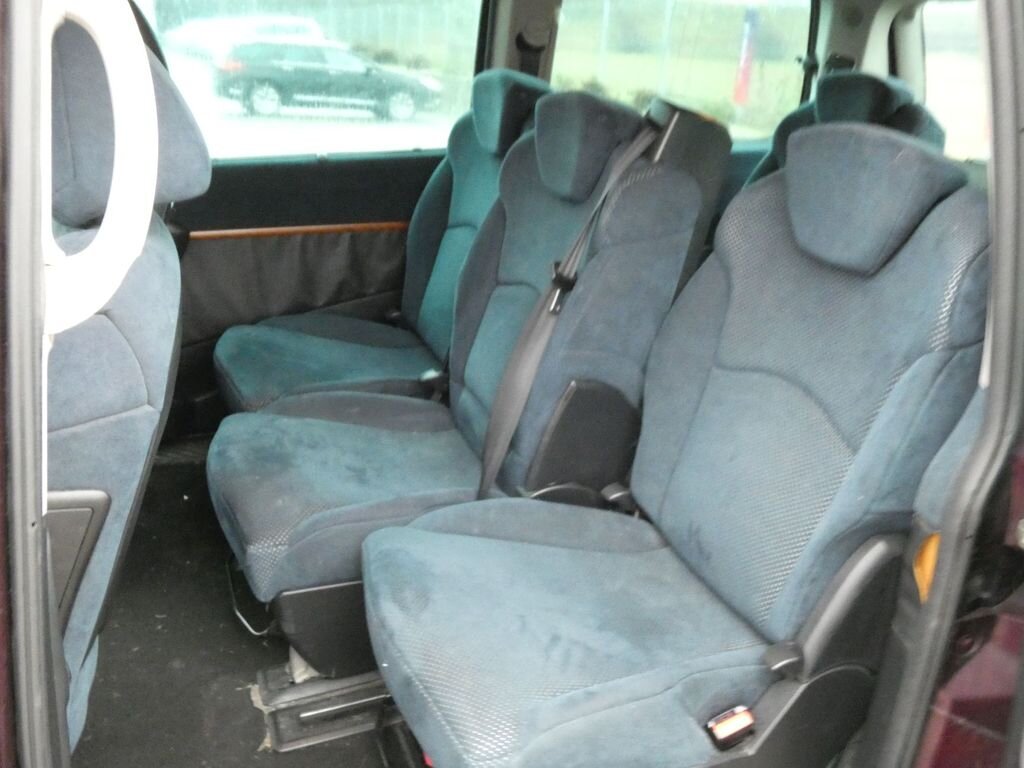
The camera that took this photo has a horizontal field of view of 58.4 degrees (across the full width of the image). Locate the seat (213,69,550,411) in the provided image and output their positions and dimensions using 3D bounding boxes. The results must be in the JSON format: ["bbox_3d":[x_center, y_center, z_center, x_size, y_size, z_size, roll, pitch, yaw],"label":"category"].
[{"bbox_3d":[-0.281,-0.284,1.947,0.694,0.750,0.495,-7,23,-23],"label":"seat"}]

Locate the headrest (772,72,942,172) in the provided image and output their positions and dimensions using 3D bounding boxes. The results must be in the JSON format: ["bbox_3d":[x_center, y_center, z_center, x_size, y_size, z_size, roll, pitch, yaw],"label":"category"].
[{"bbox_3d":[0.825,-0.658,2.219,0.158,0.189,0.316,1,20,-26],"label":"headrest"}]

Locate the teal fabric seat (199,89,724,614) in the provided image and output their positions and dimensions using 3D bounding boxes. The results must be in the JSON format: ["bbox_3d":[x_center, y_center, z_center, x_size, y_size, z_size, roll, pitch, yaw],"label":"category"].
[{"bbox_3d":[-0.107,-0.106,1.516,0.760,0.750,0.500,-7,23,-23],"label":"teal fabric seat"}]

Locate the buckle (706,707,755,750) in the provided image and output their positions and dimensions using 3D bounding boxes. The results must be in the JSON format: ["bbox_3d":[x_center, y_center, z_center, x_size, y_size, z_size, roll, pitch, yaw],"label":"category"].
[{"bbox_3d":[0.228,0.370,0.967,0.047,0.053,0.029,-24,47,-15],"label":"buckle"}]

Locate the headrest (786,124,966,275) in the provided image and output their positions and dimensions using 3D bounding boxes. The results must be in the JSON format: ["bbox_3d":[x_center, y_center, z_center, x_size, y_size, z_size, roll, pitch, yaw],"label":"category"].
[{"bbox_3d":[0.439,-0.237,1.151,0.124,0.171,0.235,1,20,-26],"label":"headrest"}]

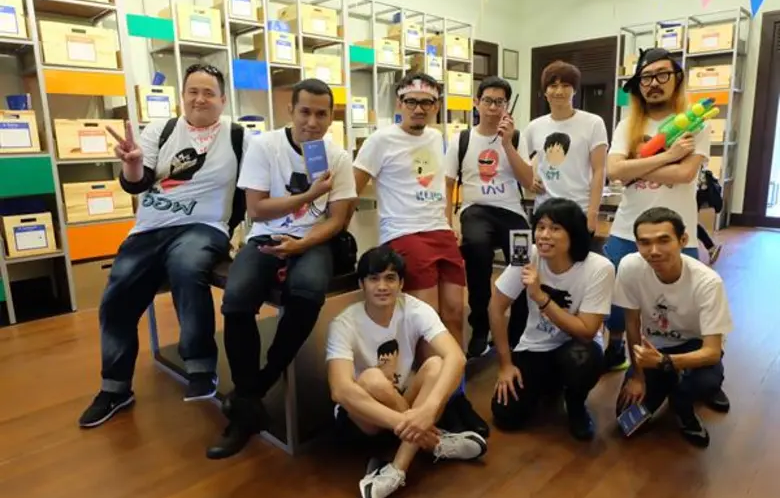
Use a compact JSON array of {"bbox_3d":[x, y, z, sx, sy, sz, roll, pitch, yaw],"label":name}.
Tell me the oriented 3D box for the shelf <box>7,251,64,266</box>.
[{"bbox_3d":[-2.946,0.039,4.261,0.405,0.035,0.500,-12,15,-44],"label":"shelf"}]

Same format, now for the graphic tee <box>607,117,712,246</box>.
[{"bbox_3d":[1.446,-0.365,2.810,0.490,0.660,0.290,3,12,22],"label":"graphic tee"}]

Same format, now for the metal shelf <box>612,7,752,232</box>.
[{"bbox_3d":[4.348,-1.885,7.957,1.612,2.976,0.589,9,15,44],"label":"metal shelf"}]

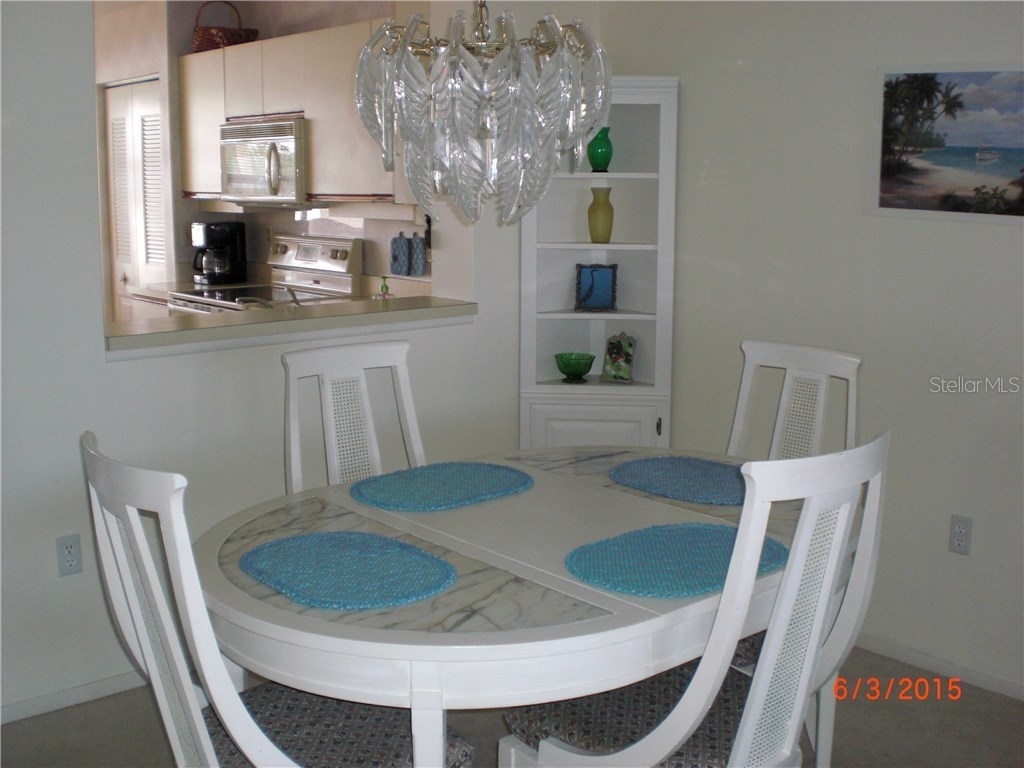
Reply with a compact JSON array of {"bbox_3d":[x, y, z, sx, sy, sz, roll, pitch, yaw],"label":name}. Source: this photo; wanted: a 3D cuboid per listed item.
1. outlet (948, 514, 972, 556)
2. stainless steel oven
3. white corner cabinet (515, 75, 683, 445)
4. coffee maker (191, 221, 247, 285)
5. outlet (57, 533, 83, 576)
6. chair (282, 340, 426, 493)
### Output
[{"bbox_3d":[1.300,0.439,3.253,0.010,0.115,0.071,-9,14,-42],"label":"outlet"},{"bbox_3d":[-1.204,-0.119,5.484,0.680,1.185,0.770,-9,14,-42],"label":"stainless steel oven"},{"bbox_3d":[0.304,-0.195,4.170,0.555,1.830,0.310,1,10,2],"label":"white corner cabinet"},{"bbox_3d":[-1.565,-0.706,6.004,0.250,0.335,0.175,-9,14,-42],"label":"coffee maker"},{"bbox_3d":[-1.194,0.463,3.034,0.071,0.115,0.010,-9,14,-42],"label":"outlet"},{"bbox_3d":[-0.249,0.454,2.778,0.570,1.040,0.610,-9,14,-42],"label":"chair"}]

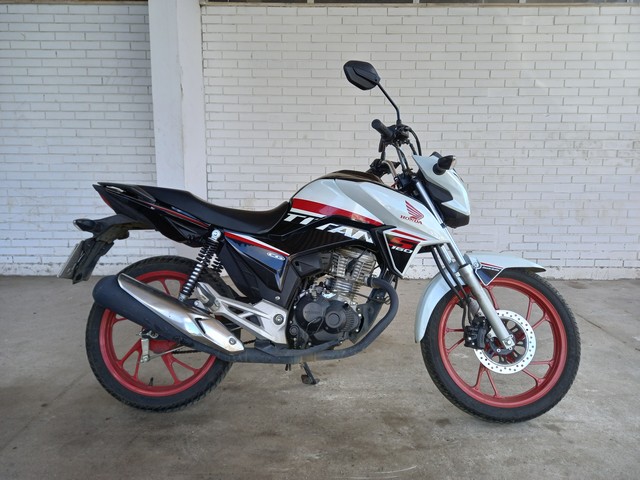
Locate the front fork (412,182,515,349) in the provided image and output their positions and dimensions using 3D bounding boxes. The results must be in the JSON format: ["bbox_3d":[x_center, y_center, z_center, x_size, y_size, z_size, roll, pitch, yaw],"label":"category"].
[{"bbox_3d":[0.536,0.099,1.815,0.110,0.720,0.210,-28,-7,-4],"label":"front fork"}]

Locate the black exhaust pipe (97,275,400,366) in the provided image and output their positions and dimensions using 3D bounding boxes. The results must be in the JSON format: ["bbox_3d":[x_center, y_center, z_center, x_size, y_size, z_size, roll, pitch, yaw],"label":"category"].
[{"bbox_3d":[-0.255,0.298,1.692,1.100,0.320,0.250,1,-7,3],"label":"black exhaust pipe"}]

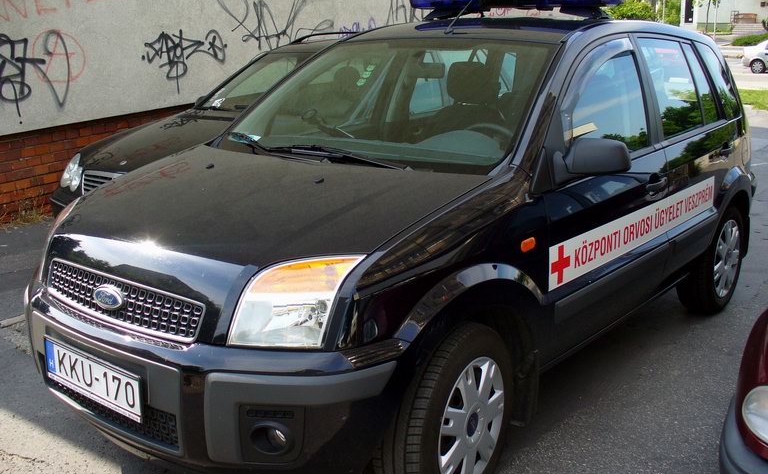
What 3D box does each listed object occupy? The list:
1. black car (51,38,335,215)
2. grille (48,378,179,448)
[{"bbox_3d":[-0.365,-0.853,6.697,1.730,1.460,4.540,9,17,35],"label":"black car"},{"bbox_3d":[-0.853,0.496,2.499,0.710,0.110,0.080,10,17,39],"label":"grille"}]

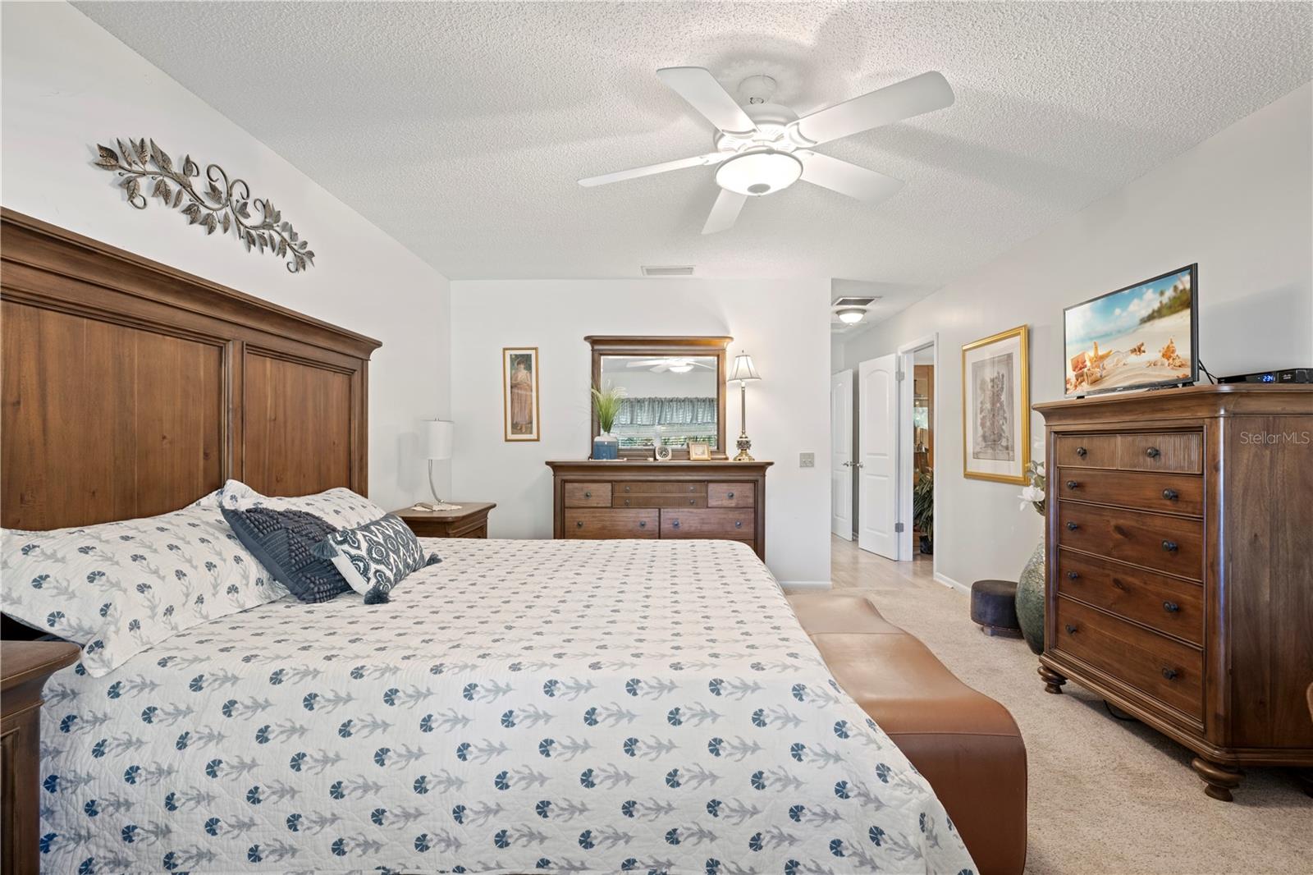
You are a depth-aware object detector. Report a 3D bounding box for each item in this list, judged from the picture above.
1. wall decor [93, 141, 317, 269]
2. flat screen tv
[{"bbox_3d":[-1.615,-0.861,2.360,0.050,0.285,1.140,0,0,0],"label":"wall decor"},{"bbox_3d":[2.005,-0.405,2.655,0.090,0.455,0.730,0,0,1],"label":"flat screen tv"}]

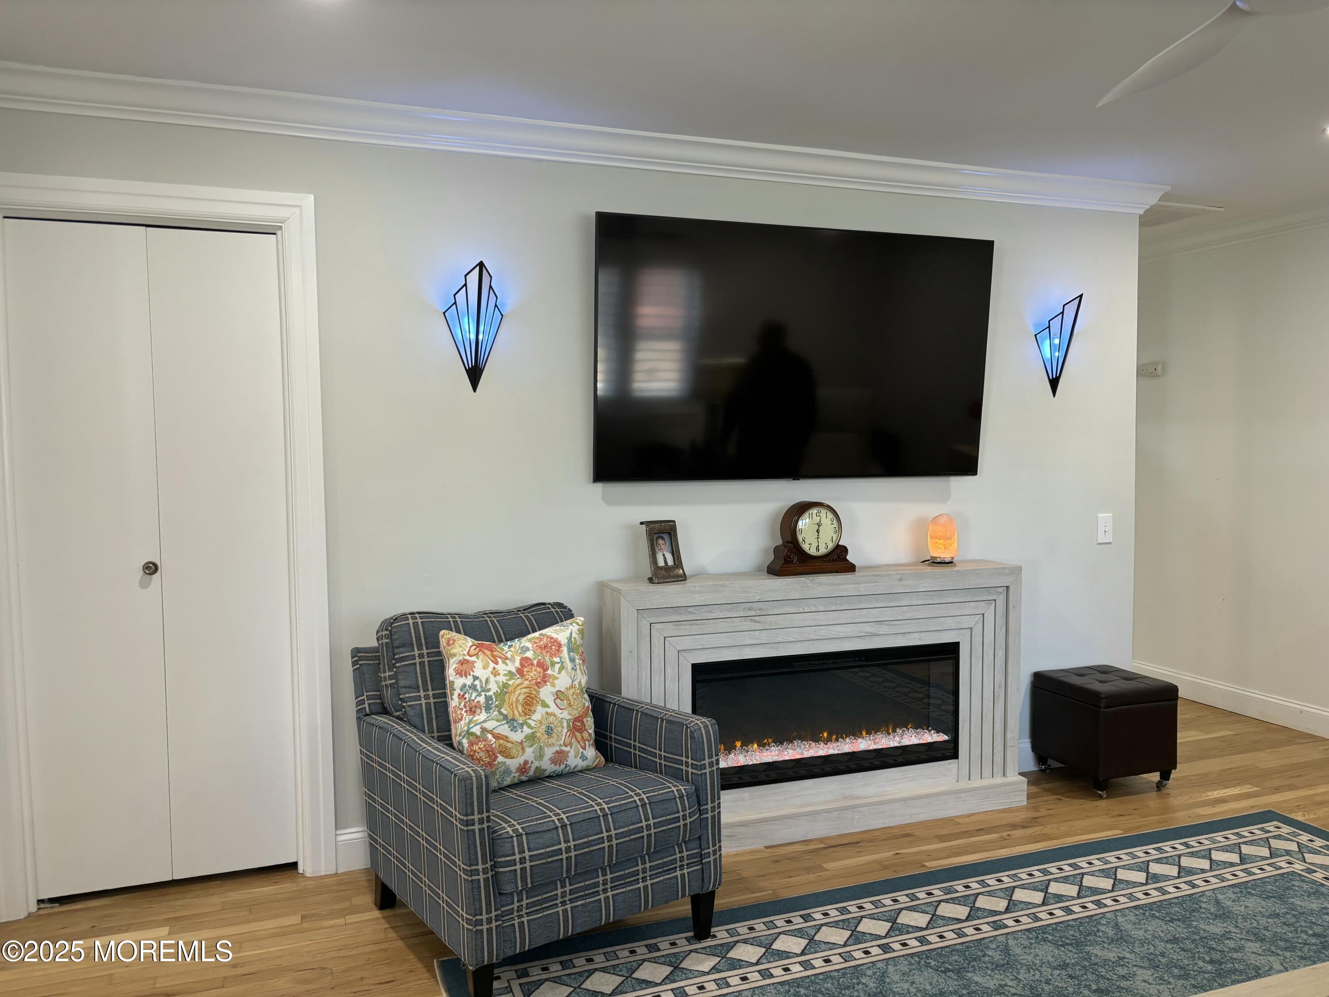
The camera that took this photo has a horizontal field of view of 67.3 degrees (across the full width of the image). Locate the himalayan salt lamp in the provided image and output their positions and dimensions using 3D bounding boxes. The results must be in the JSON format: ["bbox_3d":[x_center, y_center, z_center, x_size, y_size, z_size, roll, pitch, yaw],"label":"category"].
[{"bbox_3d":[1.082,0.161,3.881,0.100,0.196,0.100,0,3,0],"label":"himalayan salt lamp"}]

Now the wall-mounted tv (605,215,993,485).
[{"bbox_3d":[0.499,-0.520,3.630,1.560,0.892,0.060,-1,8,-20],"label":"wall-mounted tv"}]

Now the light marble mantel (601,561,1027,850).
[{"bbox_3d":[0.581,0.726,3.642,1.590,0.900,0.290,-1,3,-20],"label":"light marble mantel"}]

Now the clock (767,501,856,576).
[{"bbox_3d":[0.543,0.141,3.670,0.310,0.266,0.100,-1,3,-20],"label":"clock"}]

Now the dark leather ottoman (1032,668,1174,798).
[{"bbox_3d":[1.775,0.937,4.035,0.372,0.420,0.380,-1,3,-20],"label":"dark leather ottoman"}]

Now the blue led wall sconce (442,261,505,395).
[{"bbox_3d":[-0.605,-0.552,3.244,0.197,0.400,0.158,-1,3,-20],"label":"blue led wall sconce"}]

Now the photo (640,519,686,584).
[{"bbox_3d":[-0.006,0.186,3.495,0.125,0.205,0.105,-2,3,-30],"label":"photo"}]

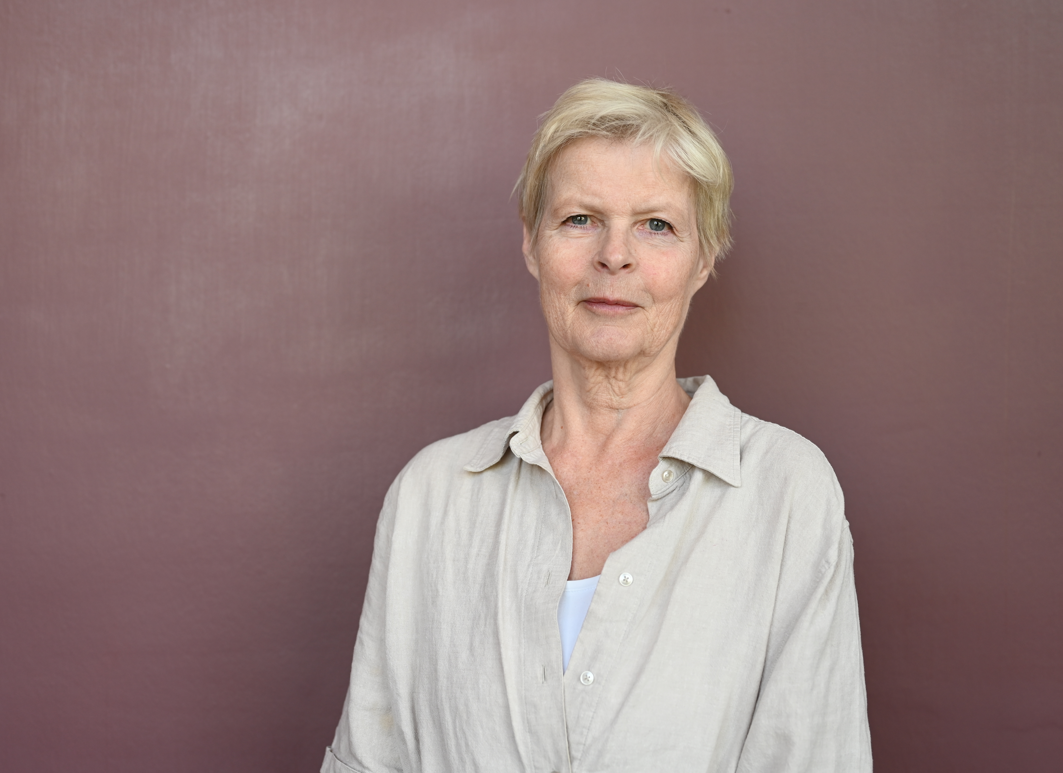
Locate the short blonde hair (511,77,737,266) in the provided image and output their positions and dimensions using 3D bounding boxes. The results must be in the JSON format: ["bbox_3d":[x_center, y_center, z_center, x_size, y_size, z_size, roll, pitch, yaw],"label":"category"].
[{"bbox_3d":[0.081,-0.176,1.405,0.187,0.185,0.210,3,-1,3],"label":"short blonde hair"}]

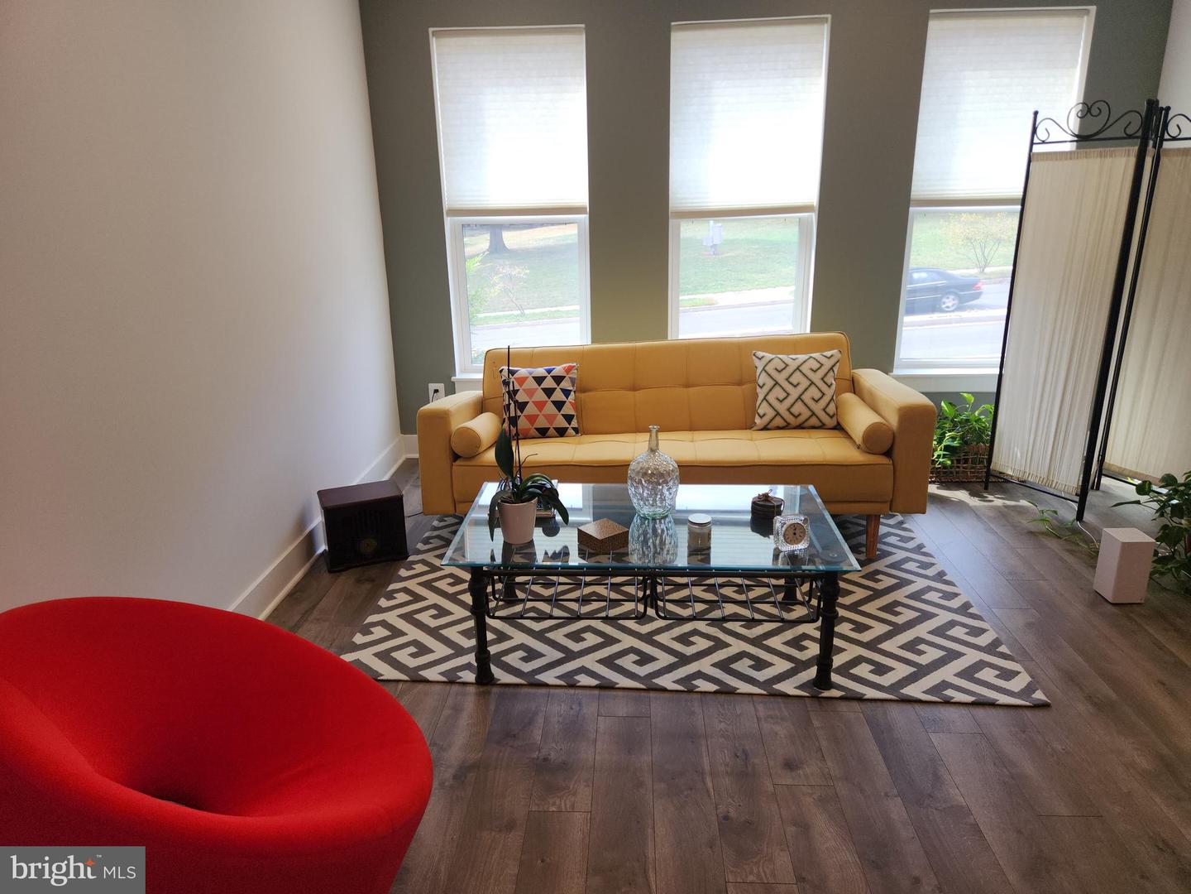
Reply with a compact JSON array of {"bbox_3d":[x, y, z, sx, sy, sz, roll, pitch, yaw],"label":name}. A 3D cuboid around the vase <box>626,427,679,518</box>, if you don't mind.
[{"bbox_3d":[0.194,0.076,2.629,0.168,0.304,0.168,0,17,3],"label":"vase"}]

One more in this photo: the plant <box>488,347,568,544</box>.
[{"bbox_3d":[-0.216,-0.002,2.399,0.255,0.605,0.200,0,17,3],"label":"plant"}]

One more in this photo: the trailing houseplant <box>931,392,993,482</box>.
[{"bbox_3d":[1.980,-0.088,4.300,0.490,0.460,0.390,0,17,3],"label":"trailing houseplant"}]

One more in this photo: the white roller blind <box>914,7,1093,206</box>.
[{"bbox_3d":[2.120,-1.770,4.188,0.790,0.945,0.050,0,17,3],"label":"white roller blind"}]

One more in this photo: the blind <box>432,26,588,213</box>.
[{"bbox_3d":[-0.449,-1.751,4.316,0.790,0.945,0.050,0,17,3],"label":"blind"}]

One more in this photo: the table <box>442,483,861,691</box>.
[{"bbox_3d":[0.174,0.453,2.674,1.215,0.450,0.710,0,17,4],"label":"table"}]

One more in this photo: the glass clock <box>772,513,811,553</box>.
[{"bbox_3d":[0.583,0.252,2.374,0.098,0.106,0.050,-4,17,-9],"label":"glass clock"}]

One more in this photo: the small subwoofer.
[{"bbox_3d":[-1.010,0.335,3.429,0.335,0.290,0.235,-9,19,-24],"label":"small subwoofer"}]

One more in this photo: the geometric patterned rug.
[{"bbox_3d":[0.305,0.525,3.197,2.220,0.010,1.560,0,17,4],"label":"geometric patterned rug"}]

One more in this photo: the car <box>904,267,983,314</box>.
[{"bbox_3d":[10.102,-5.156,26.304,4.850,1.440,1.820,-6,17,1],"label":"car"}]

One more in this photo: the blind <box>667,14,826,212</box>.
[{"bbox_3d":[0.805,-1.745,4.258,0.790,0.950,0.050,0,17,3],"label":"blind"}]

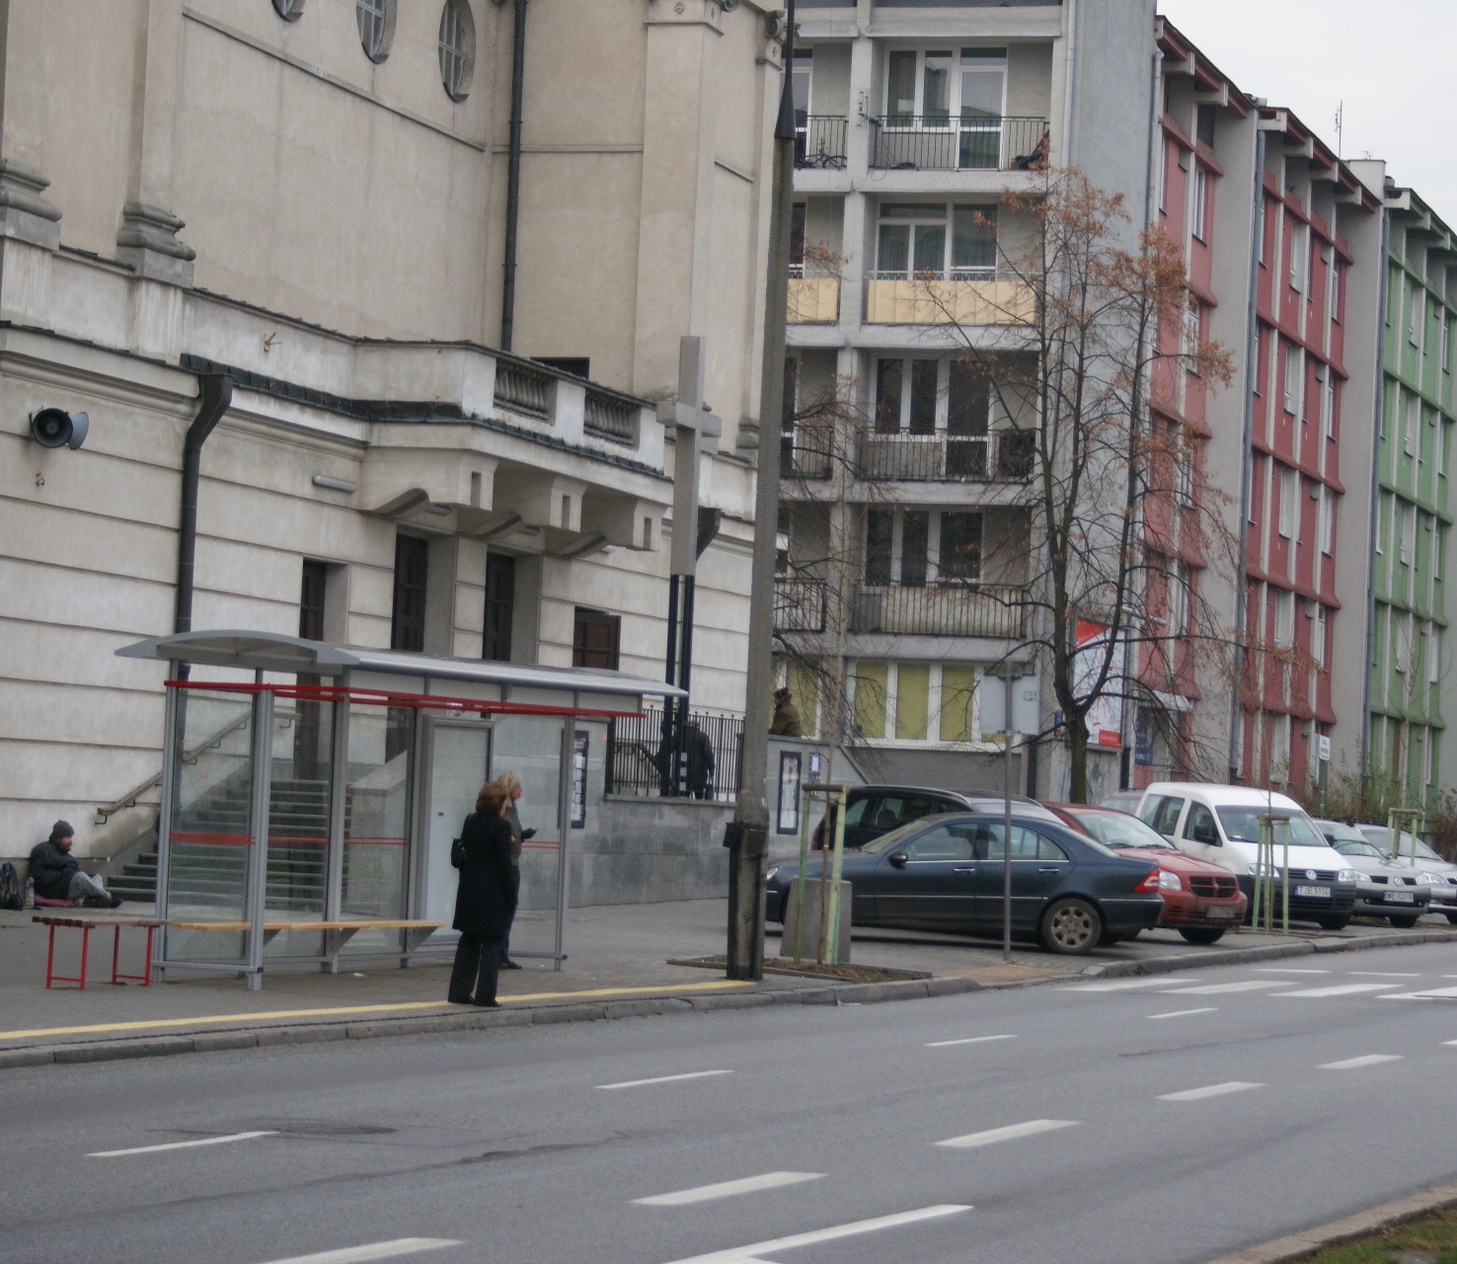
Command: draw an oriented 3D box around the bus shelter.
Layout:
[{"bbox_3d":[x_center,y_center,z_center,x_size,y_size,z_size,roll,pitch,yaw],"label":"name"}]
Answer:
[{"bbox_3d":[-2.545,1.513,35.756,2.054,2.719,6.826,2,-3,20],"label":"bus shelter"}]

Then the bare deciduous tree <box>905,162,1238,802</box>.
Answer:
[{"bbox_3d":[5.274,-1.414,67.000,5.000,11.382,4.700,2,-2,0],"label":"bare deciduous tree"}]

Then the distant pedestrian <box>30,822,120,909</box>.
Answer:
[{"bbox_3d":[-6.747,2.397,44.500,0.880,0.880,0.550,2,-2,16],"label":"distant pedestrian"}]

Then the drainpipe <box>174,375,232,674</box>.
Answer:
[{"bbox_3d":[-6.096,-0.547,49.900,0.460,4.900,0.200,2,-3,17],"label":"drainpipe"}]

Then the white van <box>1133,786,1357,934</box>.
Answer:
[{"bbox_3d":[6.796,2.946,56.940,1.800,1.833,4.405,3,-2,-18],"label":"white van"}]

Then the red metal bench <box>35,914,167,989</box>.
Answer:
[{"bbox_3d":[-4.663,2.379,32.100,0.420,0.510,1.320,2,-3,20],"label":"red metal bench"}]

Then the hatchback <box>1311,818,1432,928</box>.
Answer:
[{"bbox_3d":[8.306,3.428,61.727,1.770,1.457,4.200,4,-3,-29],"label":"hatchback"}]

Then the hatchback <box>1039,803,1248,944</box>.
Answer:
[{"bbox_3d":[4.041,2.767,49.936,1.750,1.530,4.410,5,-3,-42],"label":"hatchback"}]

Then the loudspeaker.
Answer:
[{"bbox_3d":[-7.101,-2.153,45.800,0.620,0.440,0.500,3,-2,-15],"label":"loudspeaker"}]

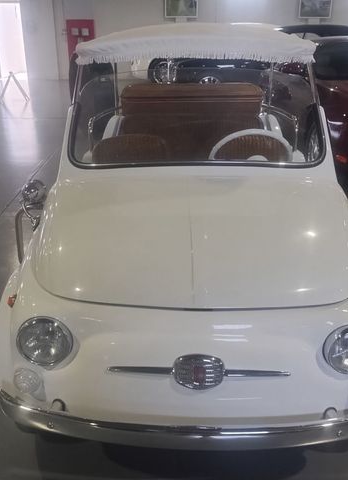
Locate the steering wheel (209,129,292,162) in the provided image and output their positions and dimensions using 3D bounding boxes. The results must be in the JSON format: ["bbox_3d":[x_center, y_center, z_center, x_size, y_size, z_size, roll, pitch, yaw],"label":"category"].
[{"bbox_3d":[0.352,-0.373,2.230,0.400,0.400,0.090,1,50,3],"label":"steering wheel"}]

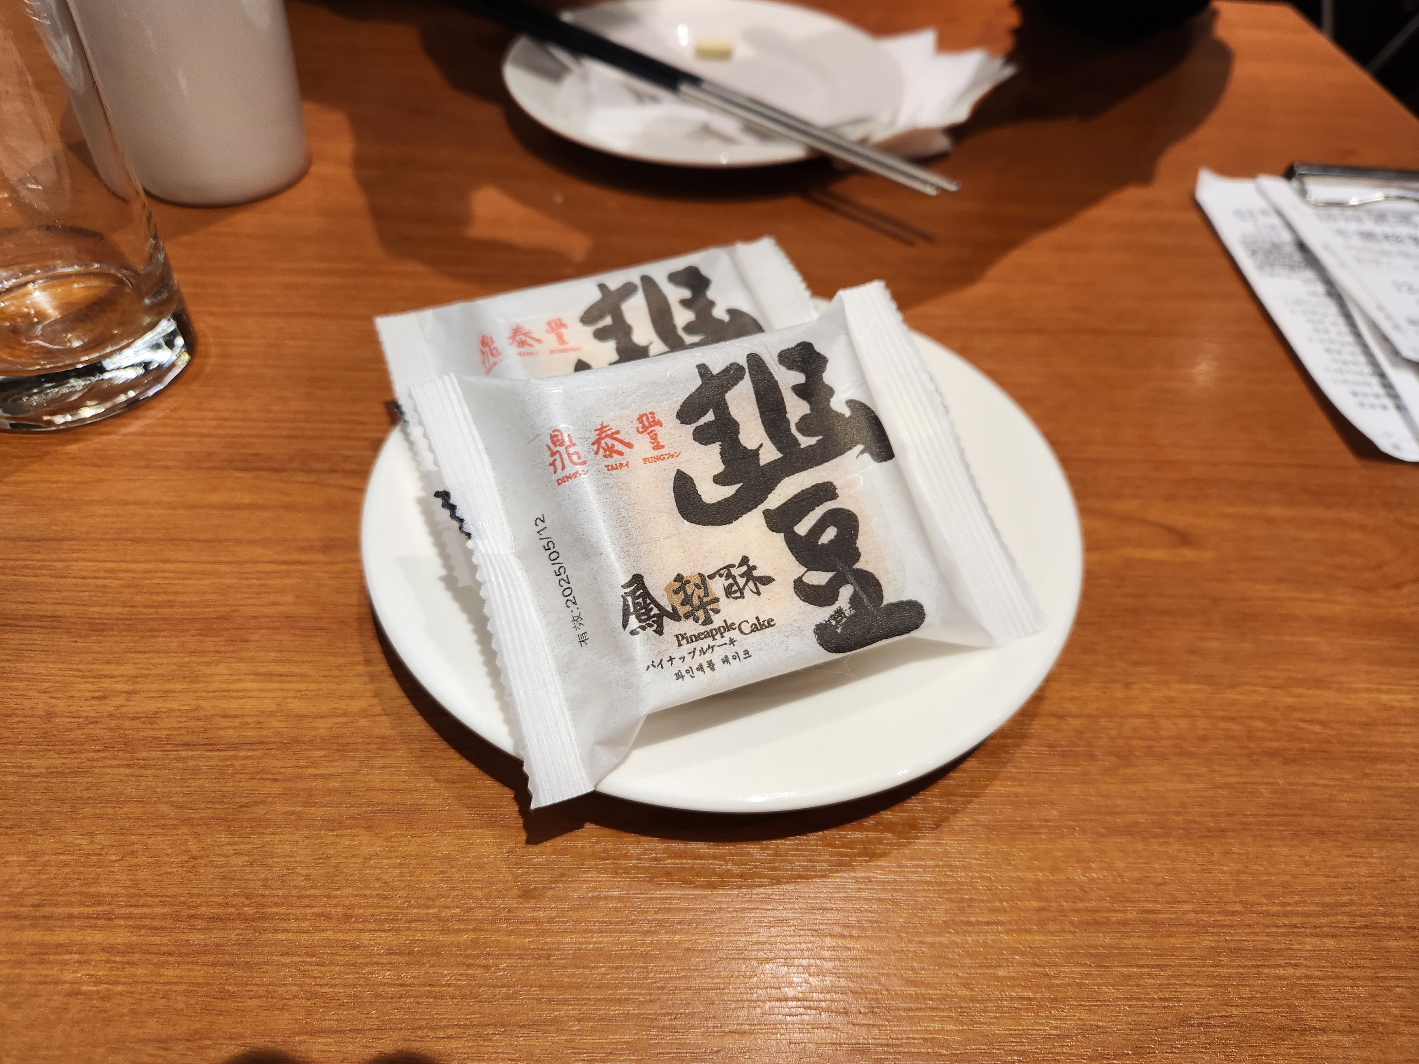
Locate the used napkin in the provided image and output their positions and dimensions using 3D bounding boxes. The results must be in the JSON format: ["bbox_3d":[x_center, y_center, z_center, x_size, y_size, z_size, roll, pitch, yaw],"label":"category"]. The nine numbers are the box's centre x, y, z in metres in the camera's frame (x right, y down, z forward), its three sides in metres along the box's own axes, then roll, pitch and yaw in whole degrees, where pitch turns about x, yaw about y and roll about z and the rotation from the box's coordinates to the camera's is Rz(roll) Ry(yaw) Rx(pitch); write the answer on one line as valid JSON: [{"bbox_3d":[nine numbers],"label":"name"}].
[{"bbox_3d":[0.030,-0.165,0.354,0.172,0.028,0.076,-4,49,-7],"label":"used napkin"}]

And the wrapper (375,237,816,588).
[{"bbox_3d":[-0.017,-0.035,0.225,0.105,0.022,0.083,-16,58,-15],"label":"wrapper"}]

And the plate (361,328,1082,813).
[{"bbox_3d":[0.003,-0.004,0.219,0.157,0.020,0.157,2,48,-2],"label":"plate"}]

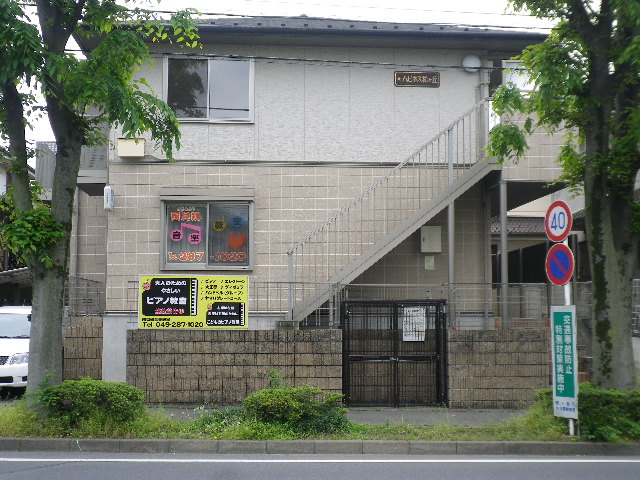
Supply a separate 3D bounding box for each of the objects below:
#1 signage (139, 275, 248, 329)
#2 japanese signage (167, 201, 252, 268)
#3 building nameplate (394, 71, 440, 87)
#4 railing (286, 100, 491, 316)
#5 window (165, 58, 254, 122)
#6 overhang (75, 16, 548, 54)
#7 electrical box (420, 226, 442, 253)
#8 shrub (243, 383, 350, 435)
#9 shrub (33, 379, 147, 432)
[{"bbox_3d":[-2.054,1.027,14.249,1.772,0.869,0.050,0,-5,-2],"label":"signage"},{"bbox_3d":[-2.152,-0.085,16.682,1.747,1.344,0.130,0,-5,-2],"label":"japanese signage"},{"bbox_3d":[1.916,-3.151,17.061,0.895,0.294,0.050,0,-5,-2],"label":"building nameplate"},{"bbox_3d":[1.233,-0.552,15.540,3.599,3.917,0.080,0,-5,-2],"label":"railing"},{"bbox_3d":[-2.148,-2.912,16.909,1.726,1.261,0.120,0,-5,-2],"label":"window"},{"bbox_3d":[-0.128,-4.002,16.772,8.950,0.450,0.850,0,-5,-2],"label":"overhang"},{"bbox_3d":[2.154,-0.004,16.758,0.364,0.496,0.180,0,-5,-2],"label":"electrical box"},{"bbox_3d":[-0.304,2.246,11.607,1.400,0.620,0.980,0,-5,-2],"label":"shrub"},{"bbox_3d":[-2.975,2.195,11.477,1.400,0.640,1.000,0,-5,-2],"label":"shrub"}]

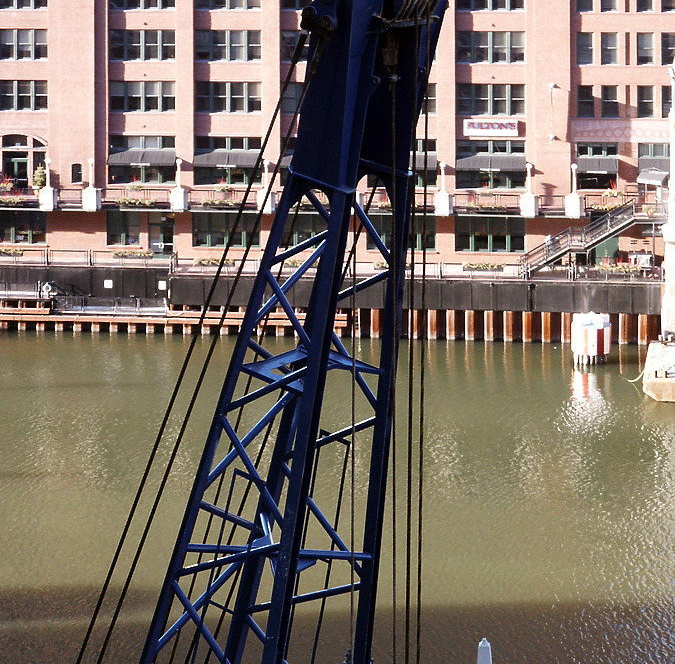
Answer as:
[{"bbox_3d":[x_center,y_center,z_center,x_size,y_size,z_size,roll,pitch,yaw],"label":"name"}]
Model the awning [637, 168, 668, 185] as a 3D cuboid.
[{"bbox_3d":[19.594,-9.704,163.349,1.850,0.950,1.200,4,12,20],"label":"awning"}]

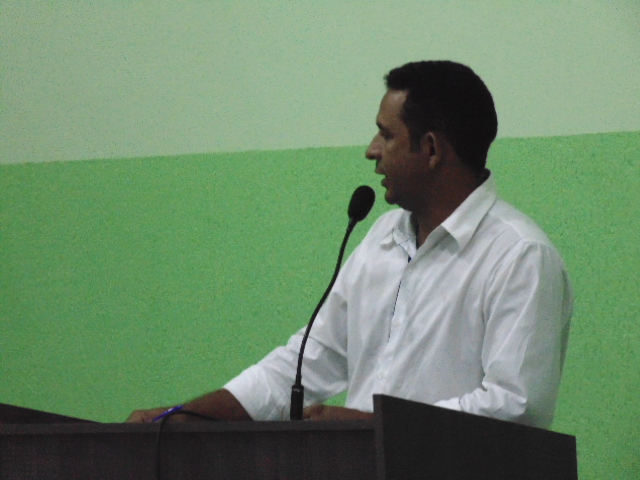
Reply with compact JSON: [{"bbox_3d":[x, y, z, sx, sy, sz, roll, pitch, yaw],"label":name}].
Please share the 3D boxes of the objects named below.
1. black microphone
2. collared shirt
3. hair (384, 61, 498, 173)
[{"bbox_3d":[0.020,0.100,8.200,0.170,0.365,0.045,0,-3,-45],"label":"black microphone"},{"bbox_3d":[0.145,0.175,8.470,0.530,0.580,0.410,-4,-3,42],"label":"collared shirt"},{"bbox_3d":[0.199,-0.203,8.500,0.190,0.185,0.165,-1,-2,-18],"label":"hair"}]

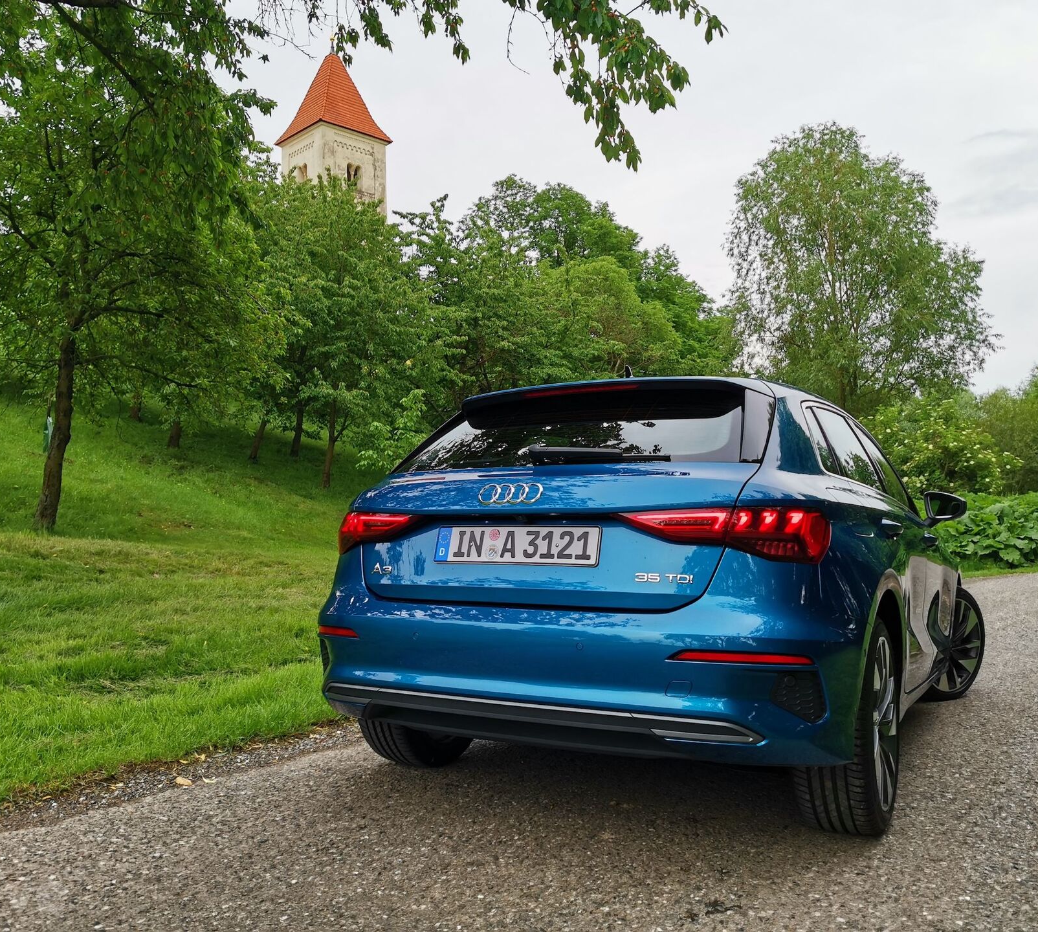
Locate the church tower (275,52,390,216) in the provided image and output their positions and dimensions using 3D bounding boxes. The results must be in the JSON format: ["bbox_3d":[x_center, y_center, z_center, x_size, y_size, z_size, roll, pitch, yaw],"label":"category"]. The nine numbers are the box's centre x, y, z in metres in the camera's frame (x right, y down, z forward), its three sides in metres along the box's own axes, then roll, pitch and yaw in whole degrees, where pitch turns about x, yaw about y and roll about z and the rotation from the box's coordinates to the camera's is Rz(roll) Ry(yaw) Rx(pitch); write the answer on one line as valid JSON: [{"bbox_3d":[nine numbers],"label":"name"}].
[{"bbox_3d":[-13.305,-20.504,67.240,6.000,19.000,6.000,2,-4,-45],"label":"church tower"}]

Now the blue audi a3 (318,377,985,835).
[{"bbox_3d":[0.985,0.498,4.405,1.860,1.445,4.340,-2,-6,29],"label":"blue audi a3"}]

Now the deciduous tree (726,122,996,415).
[{"bbox_3d":[11.600,-4.600,32.000,9.100,14.500,8.700,-2,-3,20],"label":"deciduous tree"}]

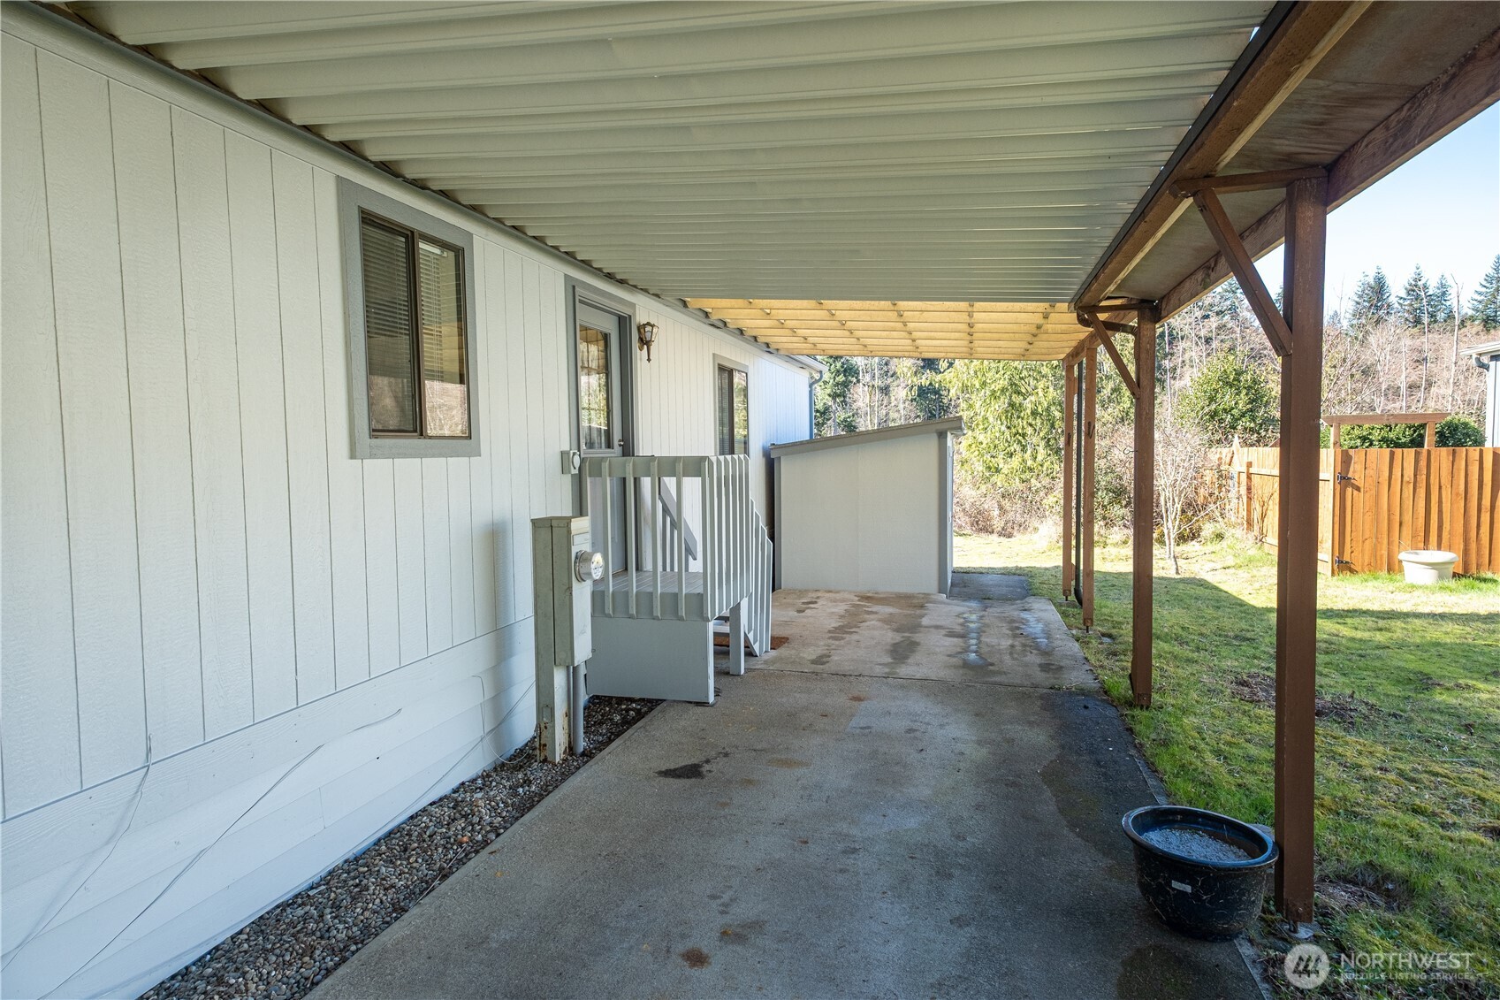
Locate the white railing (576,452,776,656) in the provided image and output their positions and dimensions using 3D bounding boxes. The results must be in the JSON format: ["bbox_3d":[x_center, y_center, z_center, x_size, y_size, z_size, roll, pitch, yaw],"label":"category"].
[{"bbox_3d":[-0.481,0.505,6.411,0.950,1.720,1.760,0,3,15],"label":"white railing"}]

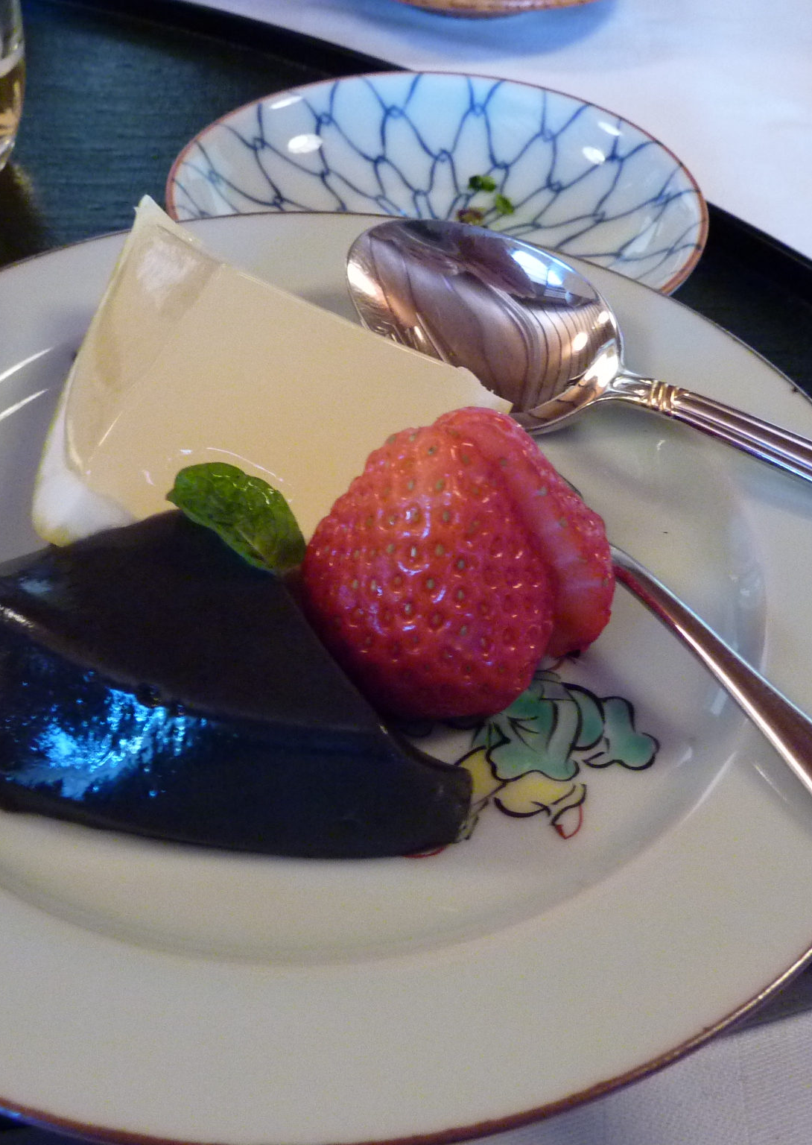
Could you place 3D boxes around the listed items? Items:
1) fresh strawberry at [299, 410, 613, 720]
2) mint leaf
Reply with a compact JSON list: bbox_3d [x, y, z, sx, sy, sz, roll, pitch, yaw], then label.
[{"bbox_3d":[0.007,-0.003,0.159,0.044,0.041,0.038,28,51,22],"label":"fresh strawberry"},{"bbox_3d":[-0.025,-0.008,0.159,0.024,0.009,0.012,24,50,18],"label":"mint leaf"}]

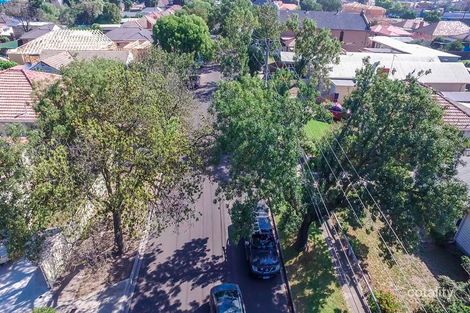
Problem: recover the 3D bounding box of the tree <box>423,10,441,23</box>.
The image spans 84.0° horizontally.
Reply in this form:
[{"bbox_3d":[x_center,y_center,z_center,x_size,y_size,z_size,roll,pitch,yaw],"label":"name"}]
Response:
[{"bbox_3d":[91.932,-65.264,122.163,8.000,6.800,8.000,-2,33,-3],"label":"tree"}]

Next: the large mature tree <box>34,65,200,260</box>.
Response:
[{"bbox_3d":[-6.618,1.650,14.903,9.200,11.400,9.200,-2,33,-3],"label":"large mature tree"}]

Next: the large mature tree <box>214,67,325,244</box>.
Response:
[{"bbox_3d":[1.799,1.139,16.240,6.300,10.800,7.500,-2,33,-3],"label":"large mature tree"}]

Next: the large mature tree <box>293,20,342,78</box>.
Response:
[{"bbox_3d":[13.778,-16.834,43.916,7.800,10.800,7.500,-2,33,-3],"label":"large mature tree"}]

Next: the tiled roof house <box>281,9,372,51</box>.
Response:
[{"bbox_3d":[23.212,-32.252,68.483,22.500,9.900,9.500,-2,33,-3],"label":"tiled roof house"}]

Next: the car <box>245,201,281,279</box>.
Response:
[{"bbox_3d":[1.850,5.587,17.698,1.860,1.750,5.100,-2,33,-3],"label":"car"}]

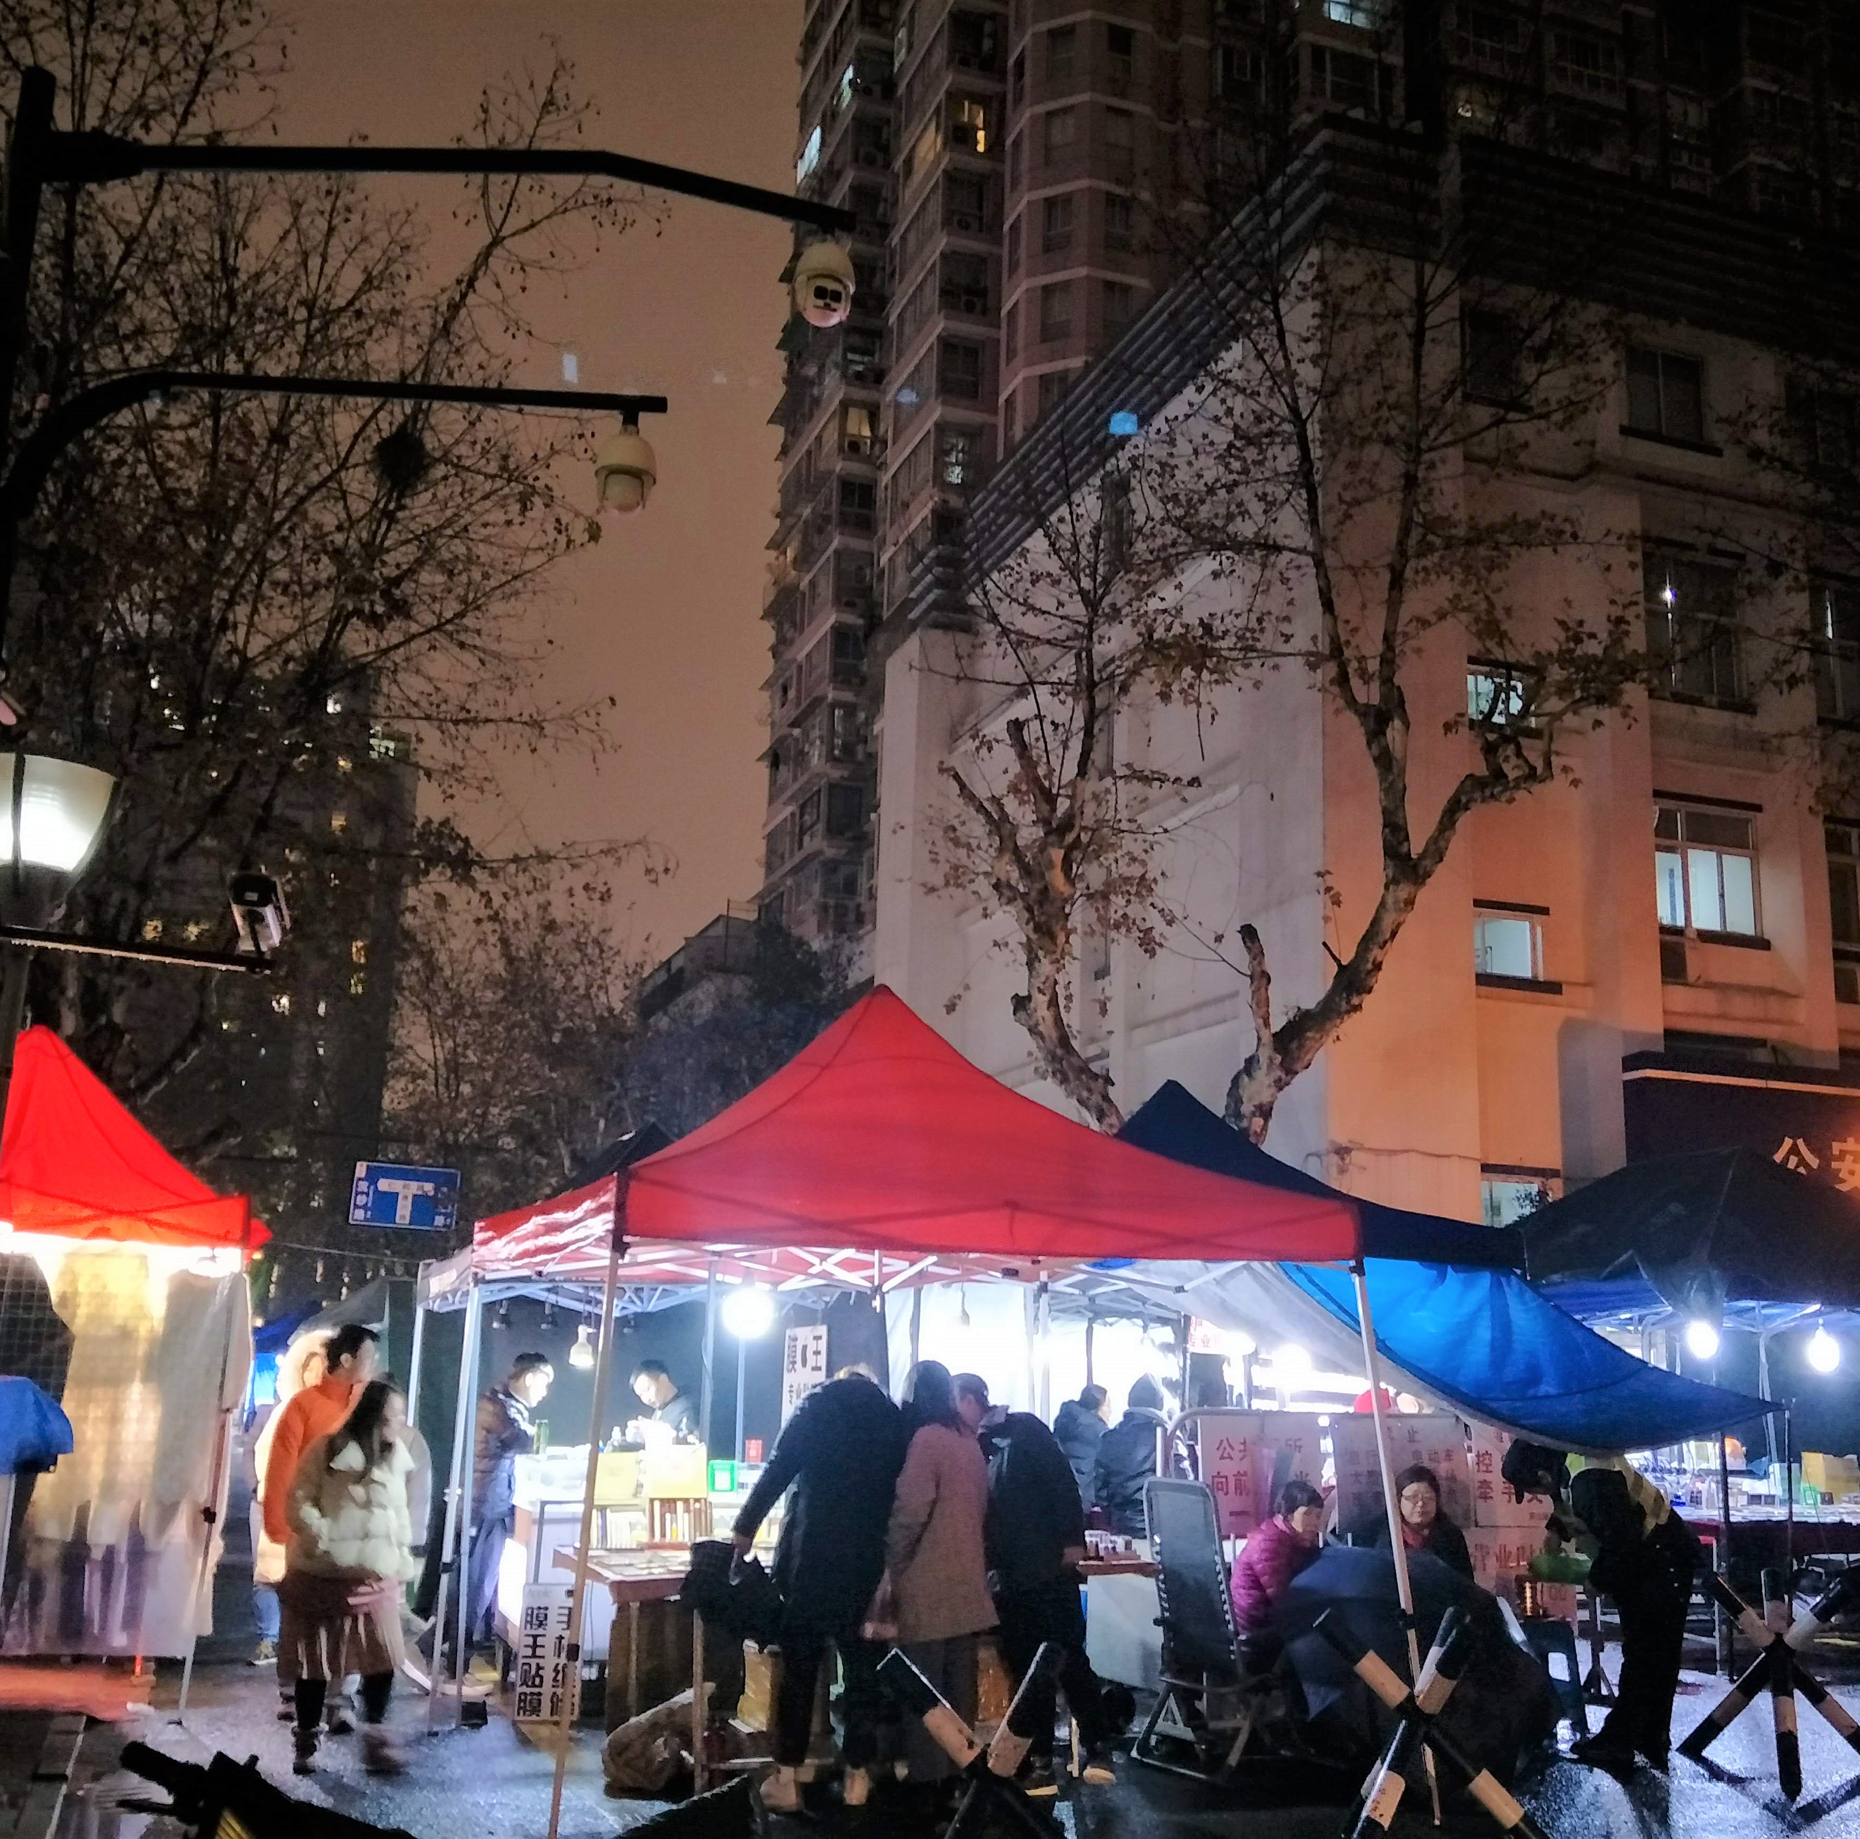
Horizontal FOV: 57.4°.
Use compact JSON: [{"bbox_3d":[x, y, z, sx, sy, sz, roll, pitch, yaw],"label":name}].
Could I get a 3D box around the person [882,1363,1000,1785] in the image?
[{"bbox_3d":[0.043,2.644,6.911,0.470,1.600,0.430,8,-14,-23],"label":"person"}]

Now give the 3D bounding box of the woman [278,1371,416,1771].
[{"bbox_3d":[-2.457,2.718,7.212,0.520,1.580,0.420,10,-16,-36],"label":"woman"}]

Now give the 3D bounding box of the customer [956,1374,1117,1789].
[{"bbox_3d":[0.434,2.671,6.941,0.500,1.550,0.540,10,-15,-29],"label":"customer"}]

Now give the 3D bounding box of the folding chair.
[{"bbox_3d":[1.249,3.049,7.403,0.780,1.120,0.600,12,-18,-41],"label":"folding chair"}]

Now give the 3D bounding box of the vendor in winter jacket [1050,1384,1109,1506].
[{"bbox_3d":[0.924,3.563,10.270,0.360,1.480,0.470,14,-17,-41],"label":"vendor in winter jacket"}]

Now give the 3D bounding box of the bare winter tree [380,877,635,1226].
[{"bbox_3d":[-6.413,3.067,26.047,4.000,7.600,4.000,2,-13,0],"label":"bare winter tree"}]

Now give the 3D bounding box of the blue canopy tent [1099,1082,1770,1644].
[{"bbox_3d":[2.116,2.554,9.884,3.900,3.250,3.300,1,-13,-3],"label":"blue canopy tent"}]

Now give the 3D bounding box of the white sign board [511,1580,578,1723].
[{"bbox_3d":[-1.769,3.375,7.831,0.310,0.660,0.030,2,-13,-6],"label":"white sign board"}]

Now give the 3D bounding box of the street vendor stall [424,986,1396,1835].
[{"bbox_3d":[-0.246,1.966,7.601,3.150,3.300,3.000,6,-14,-21],"label":"street vendor stall"}]

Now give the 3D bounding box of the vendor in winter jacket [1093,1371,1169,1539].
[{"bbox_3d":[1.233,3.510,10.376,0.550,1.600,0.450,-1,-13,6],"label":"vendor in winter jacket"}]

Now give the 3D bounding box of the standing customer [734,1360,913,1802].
[{"bbox_3d":[-0.415,2.529,6.514,0.640,1.580,0.580,3,-13,-3],"label":"standing customer"}]

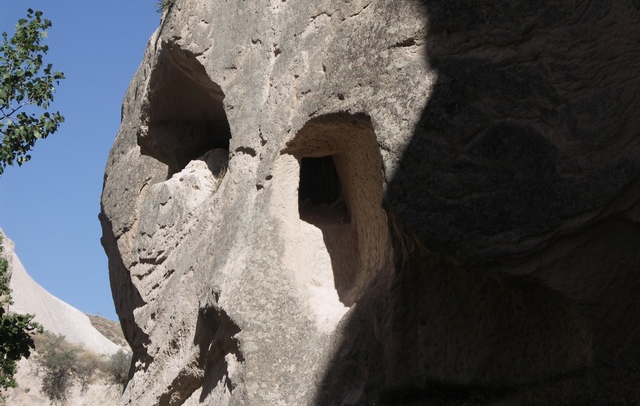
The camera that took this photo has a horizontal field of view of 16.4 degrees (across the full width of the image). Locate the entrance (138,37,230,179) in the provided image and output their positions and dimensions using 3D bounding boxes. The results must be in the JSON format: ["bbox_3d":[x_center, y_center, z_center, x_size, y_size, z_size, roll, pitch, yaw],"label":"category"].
[{"bbox_3d":[-1.344,-0.927,22.000,0.850,1.250,0.800,-2,-8,15],"label":"entrance"}]

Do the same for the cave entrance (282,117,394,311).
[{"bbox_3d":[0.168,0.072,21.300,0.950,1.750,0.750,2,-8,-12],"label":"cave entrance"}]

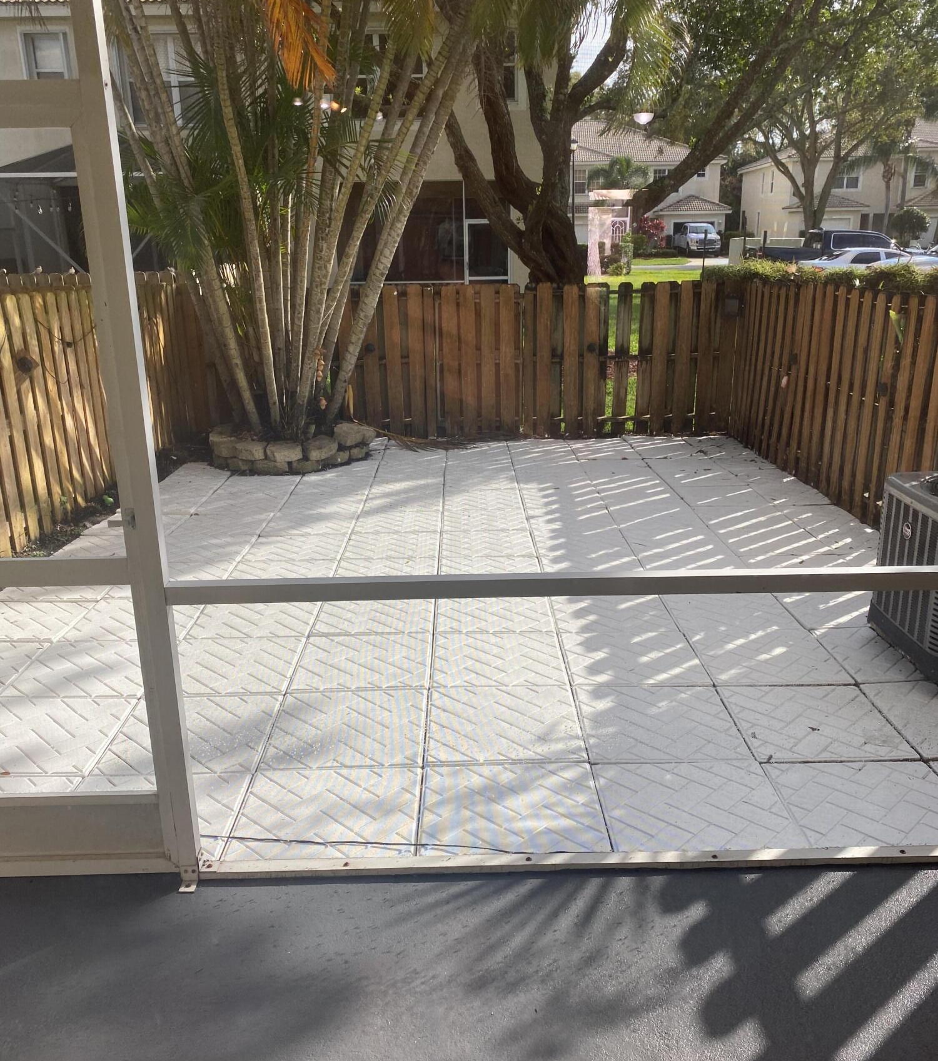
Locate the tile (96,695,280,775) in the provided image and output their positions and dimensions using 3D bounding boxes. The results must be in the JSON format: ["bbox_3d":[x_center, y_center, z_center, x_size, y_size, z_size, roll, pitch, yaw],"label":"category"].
[{"bbox_3d":[-1.080,0.811,3.685,0.600,0.042,0.600,-1,17,0],"label":"tile"}]

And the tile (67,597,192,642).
[{"bbox_3d":[-1.714,0.479,4.834,0.600,0.042,0.600,-1,17,0],"label":"tile"}]

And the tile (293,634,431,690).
[{"bbox_3d":[-0.476,0.617,4.263,0.600,0.045,0.600,-1,17,0],"label":"tile"}]

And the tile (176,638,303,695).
[{"bbox_3d":[-1.083,0.631,4.248,0.600,0.045,0.600,-1,17,0],"label":"tile"}]

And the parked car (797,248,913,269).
[{"bbox_3d":[12.400,-7.902,28.800,4.700,1.450,1.800,-1,17,0],"label":"parked car"}]

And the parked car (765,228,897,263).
[{"bbox_3d":[12.550,-9.238,32.000,5.850,1.920,2.000,-1,17,0],"label":"parked car"}]

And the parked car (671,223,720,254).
[{"bbox_3d":[14.281,-18.215,58.800,2.030,1.950,5.800,1,17,6],"label":"parked car"}]

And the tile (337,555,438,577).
[{"bbox_3d":[-0.476,0.284,5.417,0.600,0.042,0.600,-1,17,0],"label":"tile"}]

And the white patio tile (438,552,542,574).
[{"bbox_3d":[0.122,0.273,5.419,0.600,0.042,0.600,-1,17,0],"label":"white patio tile"}]

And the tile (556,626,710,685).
[{"bbox_3d":[0.734,0.599,4.262,0.600,0.045,0.600,-1,17,0],"label":"tile"}]

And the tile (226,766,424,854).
[{"bbox_3d":[-0.463,0.965,3.133,0.600,0.042,0.560,-1,17,0],"label":"tile"}]

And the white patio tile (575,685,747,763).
[{"bbox_3d":[0.738,0.772,3.685,0.600,0.045,0.600,-1,17,0],"label":"white patio tile"}]

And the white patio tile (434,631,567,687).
[{"bbox_3d":[0.129,0.606,4.269,0.600,0.045,0.600,-1,17,0],"label":"white patio tile"}]

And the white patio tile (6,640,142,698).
[{"bbox_3d":[-1.690,0.642,4.243,0.600,0.045,0.600,-1,17,0],"label":"white patio tile"}]

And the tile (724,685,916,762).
[{"bbox_3d":[1.340,0.764,3.681,0.600,0.045,0.600,-1,17,0],"label":"tile"}]

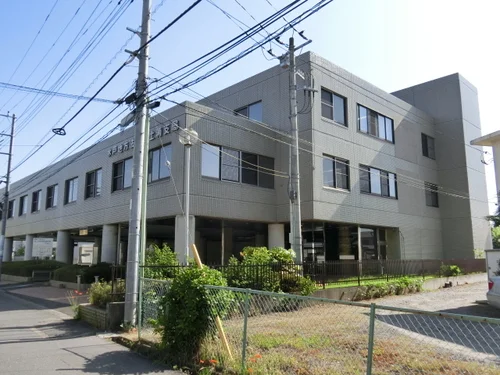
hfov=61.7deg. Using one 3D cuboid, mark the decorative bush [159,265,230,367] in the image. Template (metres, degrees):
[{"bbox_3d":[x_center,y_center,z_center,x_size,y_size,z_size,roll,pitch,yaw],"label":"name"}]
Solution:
[{"bbox_3d":[-0.910,2.073,6.938,1.000,1.460,1.050,0,-10,0],"label":"decorative bush"}]

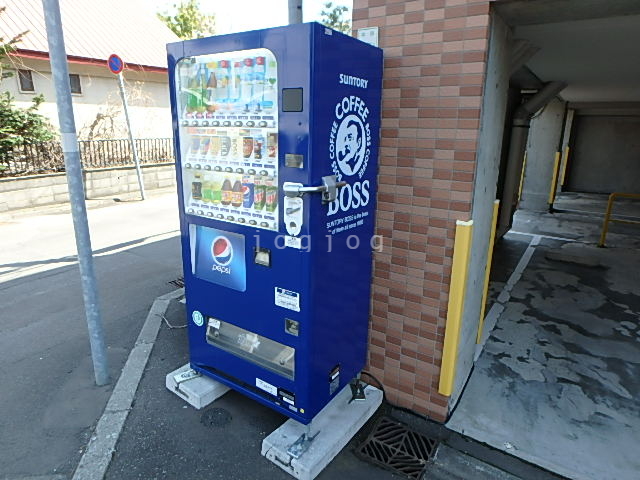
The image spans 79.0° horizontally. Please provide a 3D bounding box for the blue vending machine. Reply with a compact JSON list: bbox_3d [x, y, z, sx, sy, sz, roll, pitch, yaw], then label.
[{"bbox_3d":[-0.240,-0.078,2.169,0.892,1.815,0.599,11,18,32],"label":"blue vending machine"}]

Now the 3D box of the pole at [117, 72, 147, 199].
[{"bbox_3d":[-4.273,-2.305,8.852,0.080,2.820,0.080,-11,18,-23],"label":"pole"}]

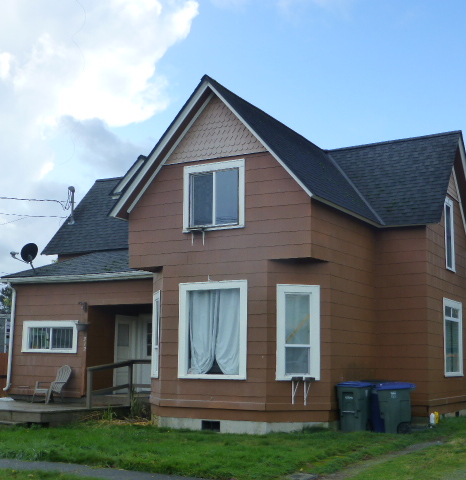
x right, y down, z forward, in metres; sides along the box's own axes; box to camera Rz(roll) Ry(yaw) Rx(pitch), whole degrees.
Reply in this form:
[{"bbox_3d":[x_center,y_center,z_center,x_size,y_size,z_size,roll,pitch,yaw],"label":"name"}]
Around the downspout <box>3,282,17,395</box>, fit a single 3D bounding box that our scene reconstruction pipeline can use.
[{"bbox_3d":[-6.124,2.674,20.791,0.100,2.933,0.300,-4,-10,30],"label":"downspout"}]

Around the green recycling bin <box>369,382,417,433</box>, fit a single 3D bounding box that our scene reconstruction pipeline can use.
[{"bbox_3d":[3.326,3.474,15.649,0.820,1.050,0.620,2,-9,-7],"label":"green recycling bin"}]

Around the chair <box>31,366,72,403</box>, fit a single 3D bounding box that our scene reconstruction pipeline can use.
[{"bbox_3d":[-4.623,3.702,19.397,0.720,0.930,0.840,-4,-10,30],"label":"chair"}]

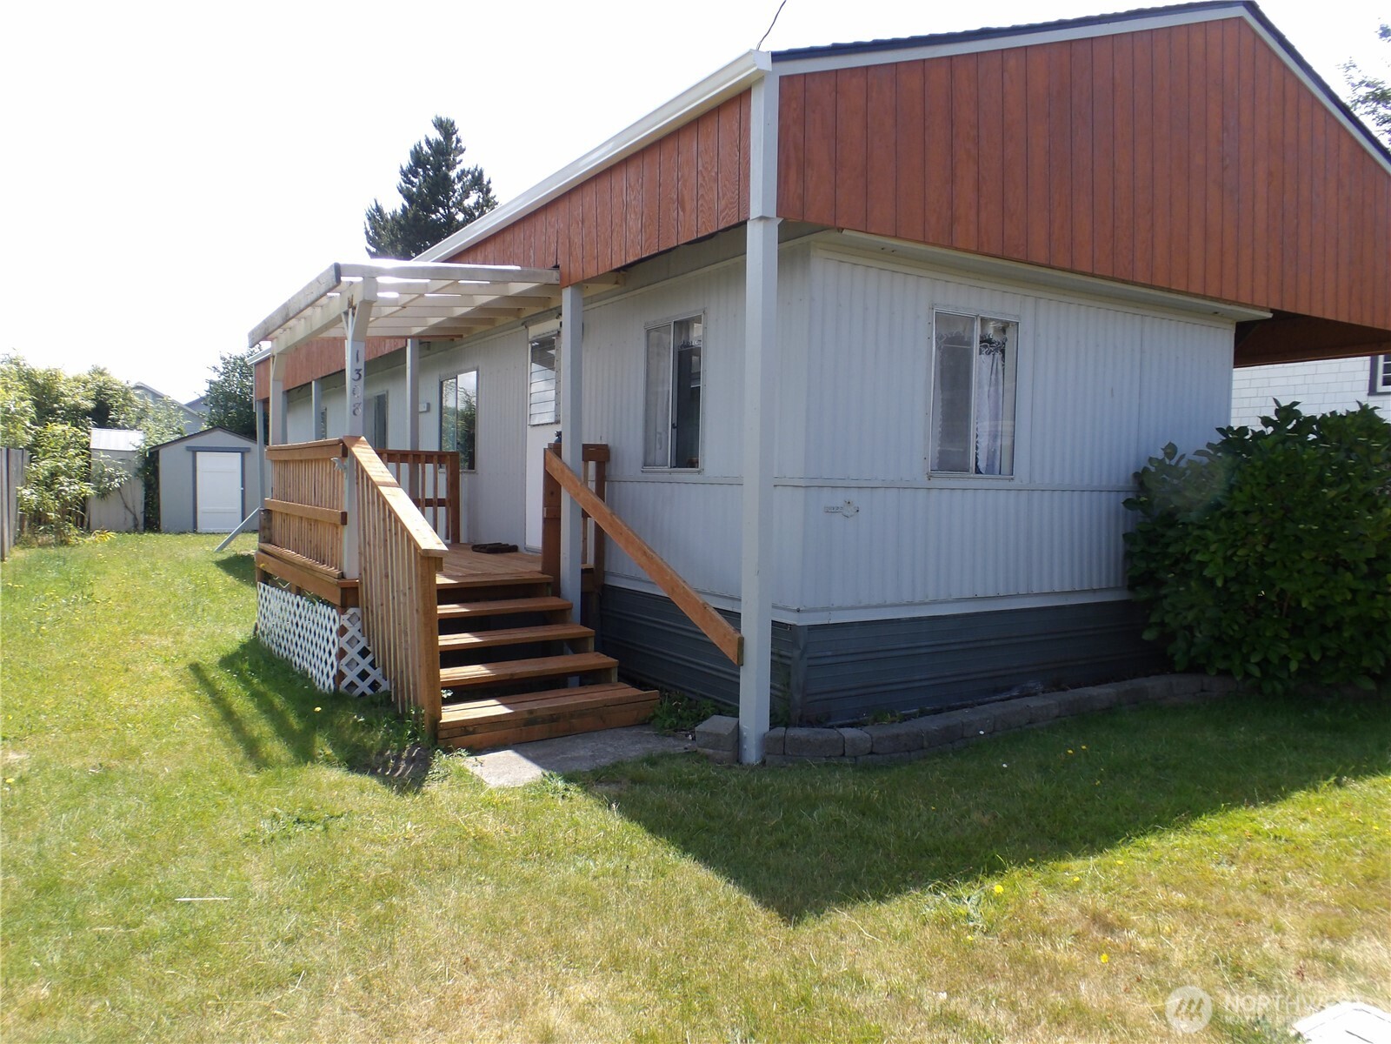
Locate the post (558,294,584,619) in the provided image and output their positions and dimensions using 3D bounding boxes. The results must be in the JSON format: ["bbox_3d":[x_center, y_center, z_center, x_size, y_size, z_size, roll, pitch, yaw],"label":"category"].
[{"bbox_3d":[-0.856,-0.269,6.676,0.100,2.680,0.140,-1,3,-32],"label":"post"}]

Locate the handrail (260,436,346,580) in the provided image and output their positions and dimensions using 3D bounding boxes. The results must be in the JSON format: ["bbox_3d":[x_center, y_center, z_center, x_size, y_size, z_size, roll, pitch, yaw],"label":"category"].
[{"bbox_3d":[-3.099,-0.149,7.548,0.140,0.925,3.370,-1,3,-32],"label":"handrail"}]

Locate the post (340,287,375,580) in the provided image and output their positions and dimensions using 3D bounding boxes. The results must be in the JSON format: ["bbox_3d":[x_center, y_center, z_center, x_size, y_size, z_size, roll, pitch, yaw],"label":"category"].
[{"bbox_3d":[-2.156,-0.527,6.096,0.100,1.805,0.110,-1,3,-32],"label":"post"}]

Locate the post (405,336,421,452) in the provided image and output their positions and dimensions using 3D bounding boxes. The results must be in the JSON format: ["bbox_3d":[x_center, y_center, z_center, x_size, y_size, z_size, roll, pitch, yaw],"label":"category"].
[{"bbox_3d":[-2.896,-0.448,9.913,0.100,2.710,0.140,-1,3,-32],"label":"post"}]

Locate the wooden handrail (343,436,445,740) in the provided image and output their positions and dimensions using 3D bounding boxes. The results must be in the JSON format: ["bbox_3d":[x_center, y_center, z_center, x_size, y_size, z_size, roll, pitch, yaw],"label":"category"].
[{"bbox_3d":[-1.742,0.310,5.555,0.200,1.610,1.450,-1,3,-32],"label":"wooden handrail"}]

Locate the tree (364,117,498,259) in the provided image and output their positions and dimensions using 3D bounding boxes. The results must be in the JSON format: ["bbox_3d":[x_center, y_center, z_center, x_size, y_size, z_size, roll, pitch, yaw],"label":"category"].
[{"bbox_3d":[-8.332,-6.497,31.051,5.800,13.000,5.800,-1,3,-32],"label":"tree"}]

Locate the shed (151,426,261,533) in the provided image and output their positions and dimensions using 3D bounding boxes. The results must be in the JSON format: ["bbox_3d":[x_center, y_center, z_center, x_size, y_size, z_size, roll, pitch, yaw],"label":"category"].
[{"bbox_3d":[-11.736,-1.057,23.520,2.820,2.450,2.850,-1,3,-32],"label":"shed"}]

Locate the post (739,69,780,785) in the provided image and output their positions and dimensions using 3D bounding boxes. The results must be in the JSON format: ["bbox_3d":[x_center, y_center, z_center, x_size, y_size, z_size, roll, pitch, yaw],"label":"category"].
[{"bbox_3d":[0.330,-0.472,4.790,0.105,3.350,0.150,-1,3,-32],"label":"post"}]

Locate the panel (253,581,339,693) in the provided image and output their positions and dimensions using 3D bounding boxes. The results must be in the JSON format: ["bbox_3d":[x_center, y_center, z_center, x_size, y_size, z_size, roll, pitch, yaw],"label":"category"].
[{"bbox_3d":[-3.187,0.828,7.592,0.034,0.543,3.380,-1,0,-32],"label":"panel"}]

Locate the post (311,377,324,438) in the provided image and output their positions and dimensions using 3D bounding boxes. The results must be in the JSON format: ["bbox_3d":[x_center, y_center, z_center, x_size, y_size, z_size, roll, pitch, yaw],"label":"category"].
[{"bbox_3d":[-5.482,-0.669,14.016,0.100,2.760,0.150,-1,3,-32],"label":"post"}]

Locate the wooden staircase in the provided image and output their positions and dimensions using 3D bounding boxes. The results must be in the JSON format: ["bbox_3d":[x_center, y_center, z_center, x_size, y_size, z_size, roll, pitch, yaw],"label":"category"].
[{"bbox_3d":[-1.155,0.766,5.816,1.260,0.730,1.460,-1,3,-32],"label":"wooden staircase"}]

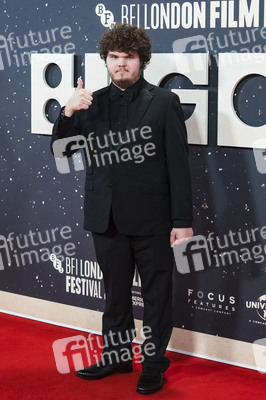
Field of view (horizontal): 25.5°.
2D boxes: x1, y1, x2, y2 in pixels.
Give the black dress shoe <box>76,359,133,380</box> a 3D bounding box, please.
[{"bbox_3d":[-0.150,0.878,3.149,0.300,0.108,0.108,-3,9,-18],"label":"black dress shoe"}]

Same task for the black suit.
[{"bbox_3d":[-0.058,0.145,2.974,0.700,1.500,0.400,5,10,28],"label":"black suit"}]

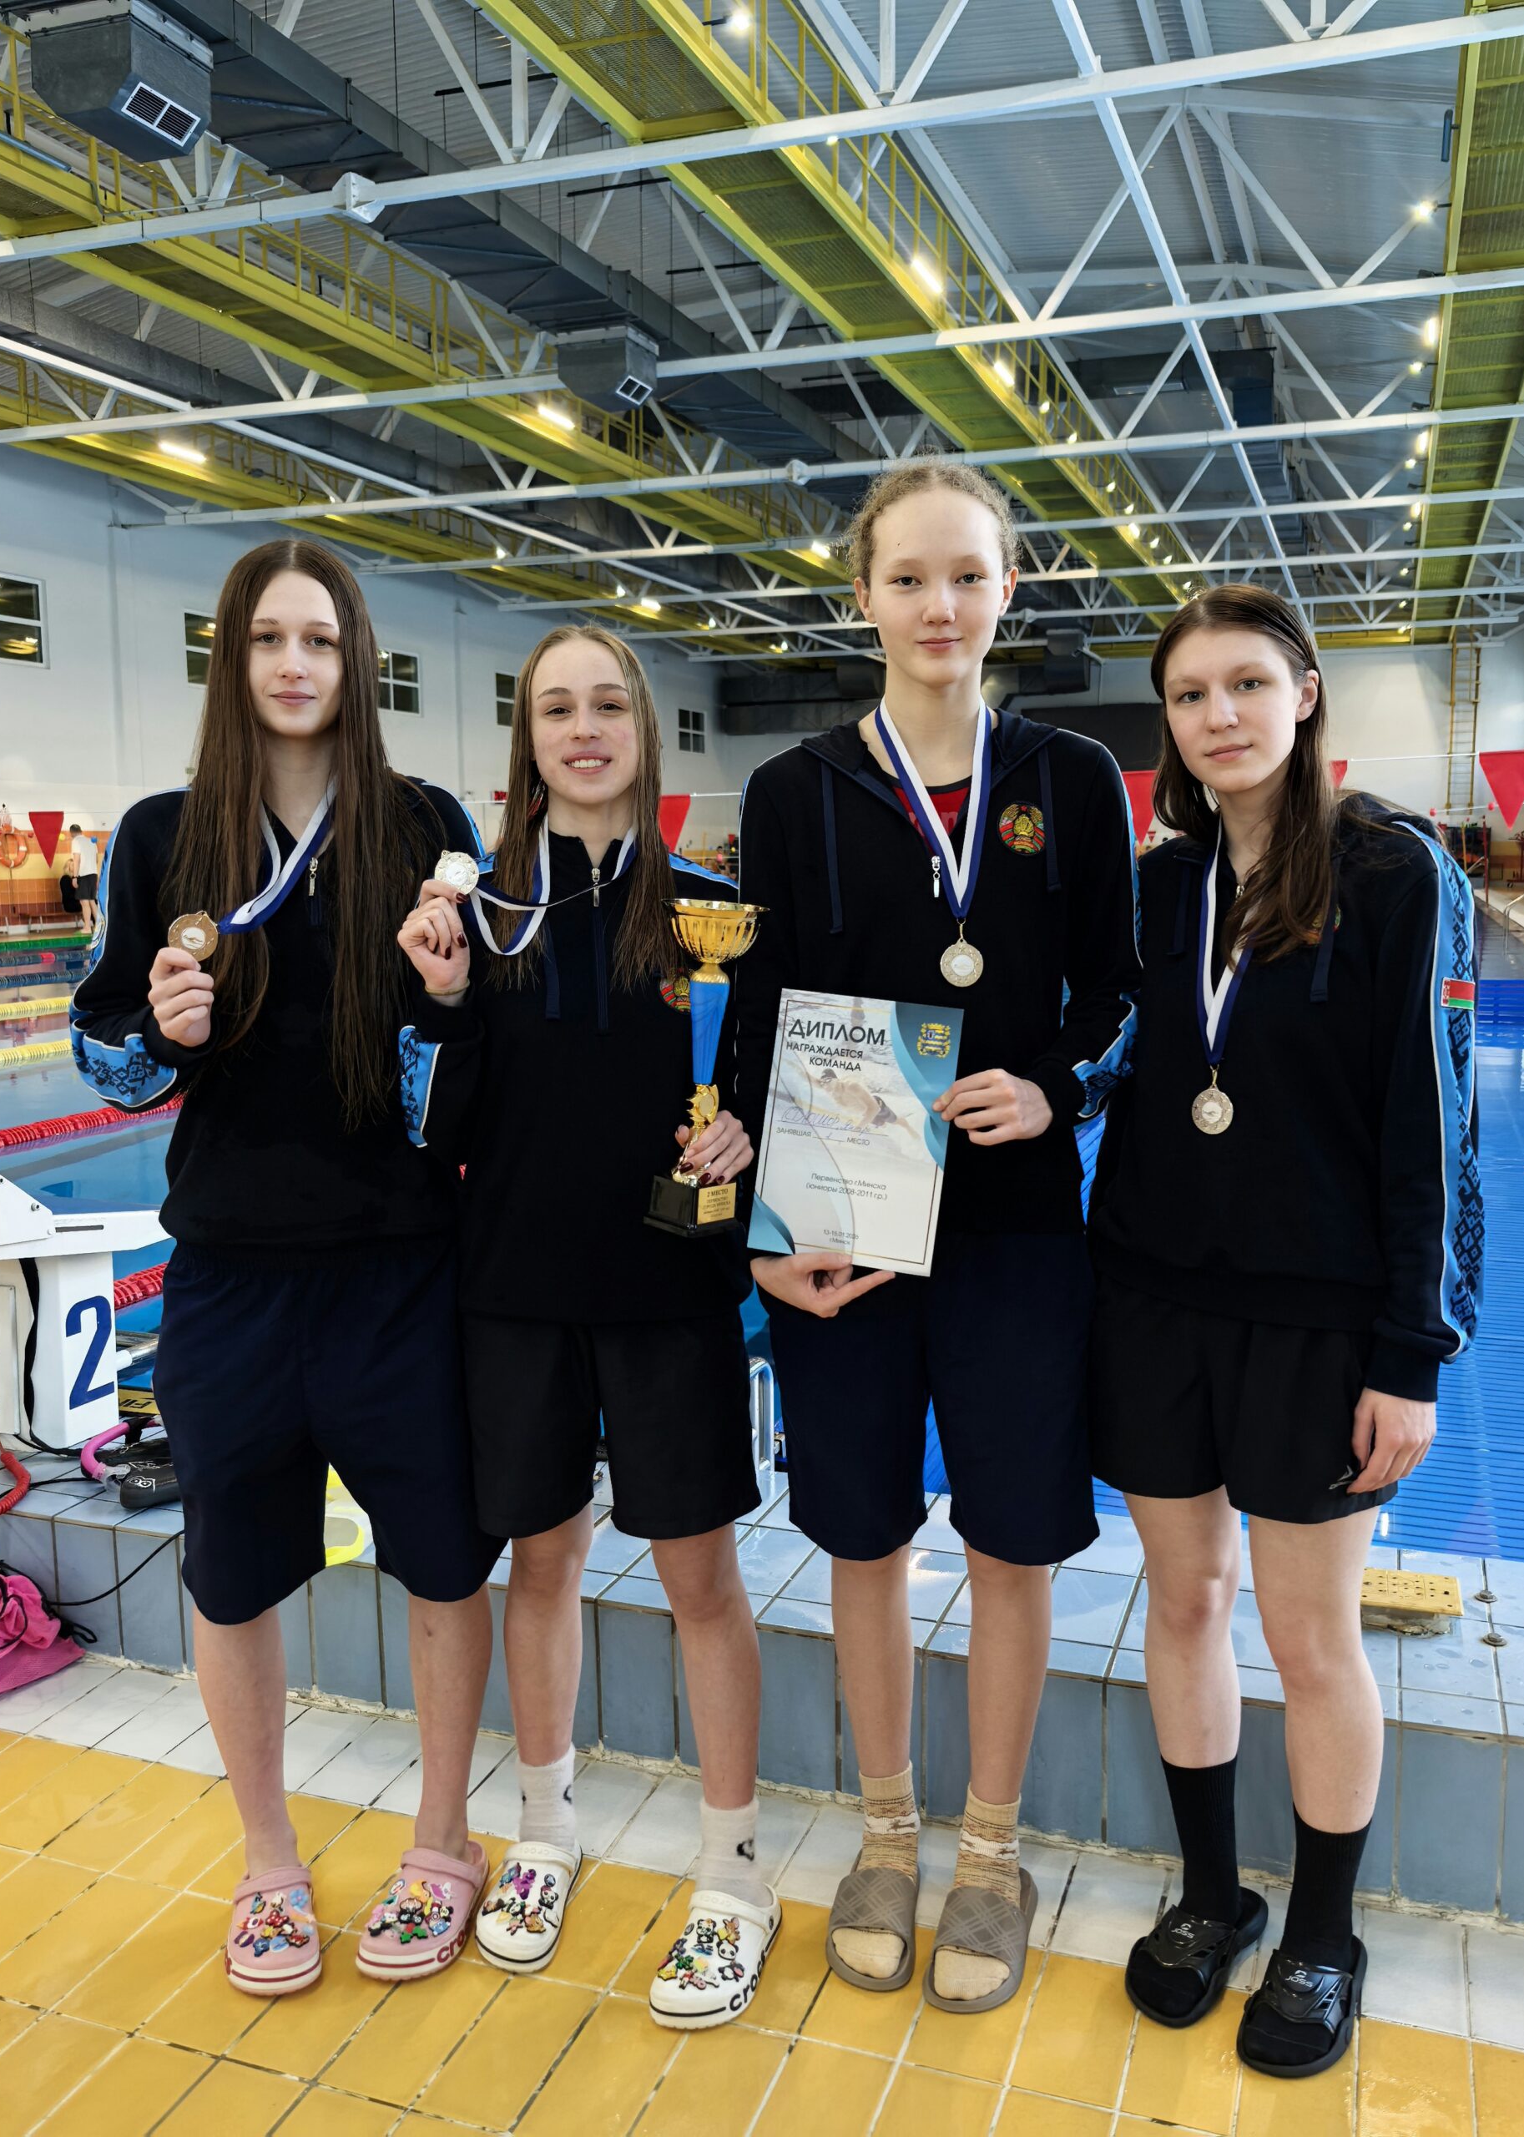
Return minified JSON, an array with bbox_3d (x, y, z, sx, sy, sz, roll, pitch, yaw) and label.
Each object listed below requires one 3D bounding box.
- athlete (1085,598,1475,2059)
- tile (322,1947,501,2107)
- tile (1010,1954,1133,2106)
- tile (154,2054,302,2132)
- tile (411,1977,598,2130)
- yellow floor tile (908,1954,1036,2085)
[{"bbox_3d":[0.613,0.295,1.960,0.470,1.690,0.340,4,8,28],"label":"athlete"},{"bbox_3d":[-0.410,1.151,1.999,0.120,0.010,0.245,2,7,19],"label":"tile"},{"bbox_3d":[0.379,1.143,1.982,0.120,0.010,0.244,2,8,19],"label":"tile"},{"bbox_3d":[-0.613,1.177,1.806,0.120,0.010,0.244,2,8,19],"label":"tile"},{"bbox_3d":[-0.292,1.155,1.958,0.120,0.010,0.245,2,7,19],"label":"tile"},{"bbox_3d":[0.263,1.144,2.032,0.120,0.010,0.245,2,7,19],"label":"yellow floor tile"}]

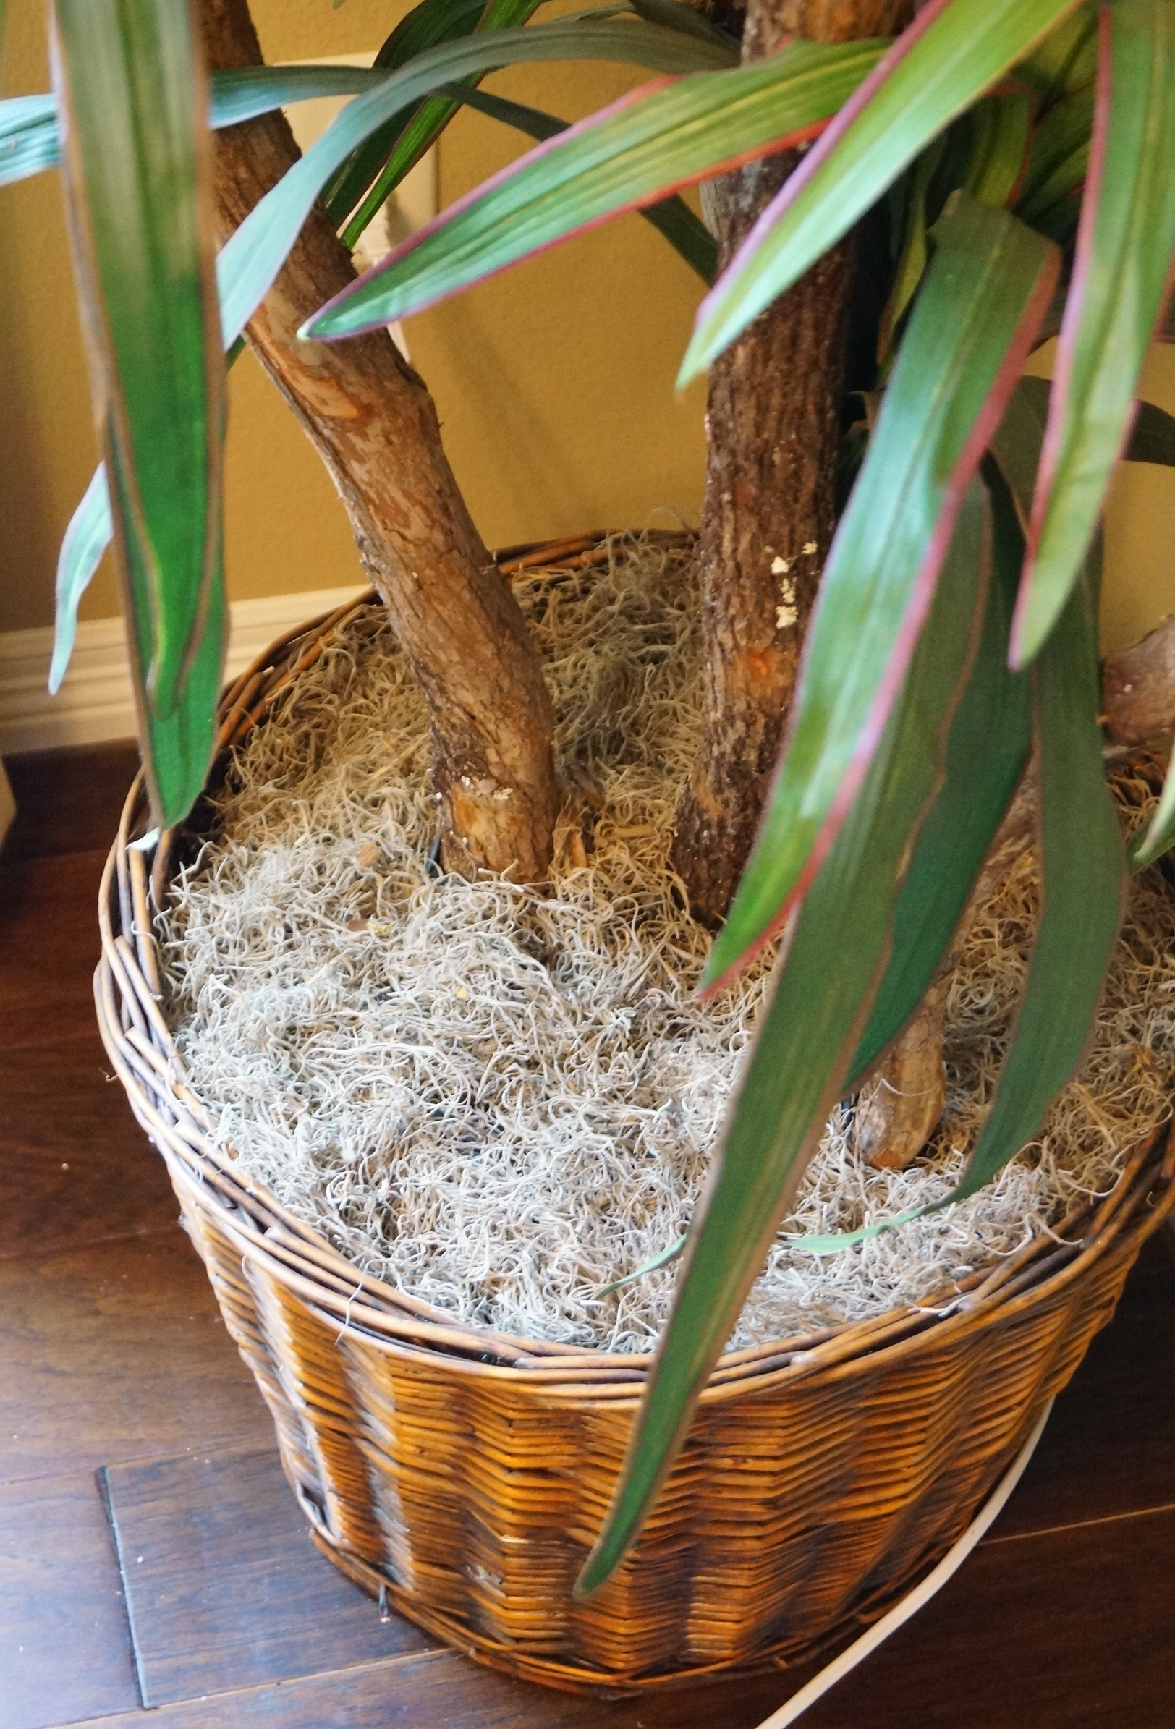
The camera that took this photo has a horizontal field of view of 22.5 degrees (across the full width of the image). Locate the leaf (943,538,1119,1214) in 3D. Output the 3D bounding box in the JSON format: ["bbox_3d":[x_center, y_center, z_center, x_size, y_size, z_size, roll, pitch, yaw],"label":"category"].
[{"bbox_3d":[0.145,0.004,0.945,0.045,0.280,0.045,4,41,0],"label":"leaf"}]

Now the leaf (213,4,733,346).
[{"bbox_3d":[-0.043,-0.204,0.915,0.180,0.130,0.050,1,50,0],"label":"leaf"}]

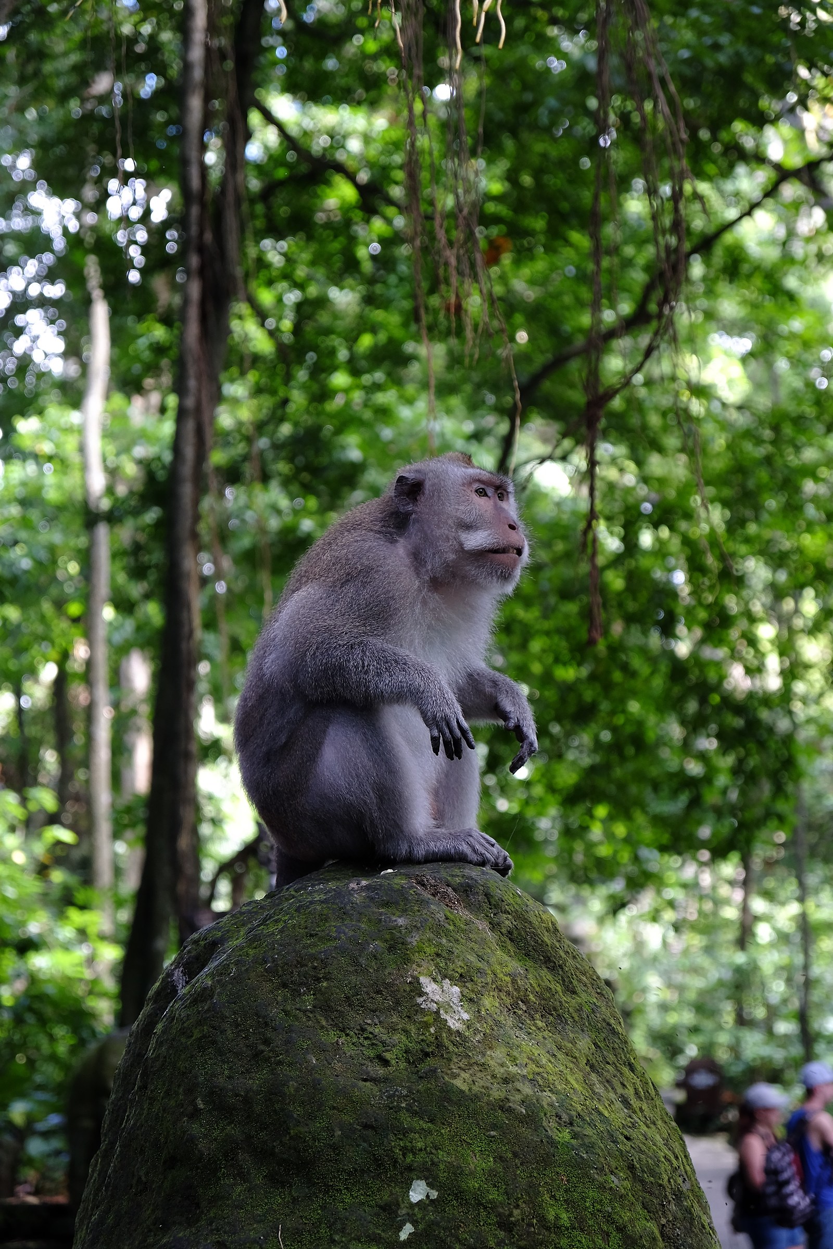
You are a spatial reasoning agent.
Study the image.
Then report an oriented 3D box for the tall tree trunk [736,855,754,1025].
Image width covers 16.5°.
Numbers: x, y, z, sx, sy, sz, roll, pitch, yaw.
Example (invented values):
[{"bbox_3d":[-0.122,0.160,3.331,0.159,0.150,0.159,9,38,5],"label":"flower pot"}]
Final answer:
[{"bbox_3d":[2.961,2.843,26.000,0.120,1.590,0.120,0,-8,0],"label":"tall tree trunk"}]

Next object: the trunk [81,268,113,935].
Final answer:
[{"bbox_3d":[-2.214,-0.249,20.000,0.160,4.780,0.160,0,-8,0],"label":"trunk"}]

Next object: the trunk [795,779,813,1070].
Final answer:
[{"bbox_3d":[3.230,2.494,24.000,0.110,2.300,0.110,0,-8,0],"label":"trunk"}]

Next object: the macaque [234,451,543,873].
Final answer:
[{"bbox_3d":[-0.032,0.046,3.100,0.310,0.450,0.250,-4,-10,25],"label":"macaque"}]

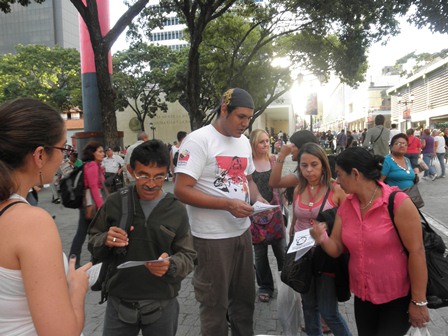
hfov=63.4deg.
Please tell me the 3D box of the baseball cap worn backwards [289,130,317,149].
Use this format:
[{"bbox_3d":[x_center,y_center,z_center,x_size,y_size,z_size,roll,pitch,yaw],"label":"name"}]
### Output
[{"bbox_3d":[0.551,-0.186,2.450,0.240,0.130,0.180,-8,5,-8],"label":"baseball cap worn backwards"}]

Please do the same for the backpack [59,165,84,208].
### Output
[{"bbox_3d":[-1.678,0.204,4.000,0.230,0.470,0.320,5,5,-6],"label":"backpack"}]

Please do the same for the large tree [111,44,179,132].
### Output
[{"bbox_3d":[-5.603,-5.341,27.386,5.600,8.800,5.600,-1,5,0],"label":"large tree"}]

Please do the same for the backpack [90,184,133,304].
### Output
[{"bbox_3d":[-0.507,0.371,1.760,0.290,0.510,0.240,-2,5,-9],"label":"backpack"}]

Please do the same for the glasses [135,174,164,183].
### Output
[{"bbox_3d":[-0.334,0.026,1.666,0.140,0.040,0.130,-2,22,-5],"label":"glasses"}]

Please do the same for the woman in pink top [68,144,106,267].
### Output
[{"bbox_3d":[-1.460,0.498,4.019,0.450,1.580,0.450,-2,5,-6],"label":"woman in pink top"}]

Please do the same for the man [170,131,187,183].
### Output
[{"bbox_3d":[-0.767,0.172,6.774,0.480,1.700,0.320,0,5,15],"label":"man"}]

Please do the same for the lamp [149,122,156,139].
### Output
[{"bbox_3d":[-6.865,-2.504,35.162,0.750,3.700,0.750,-1,5,0],"label":"lamp"}]

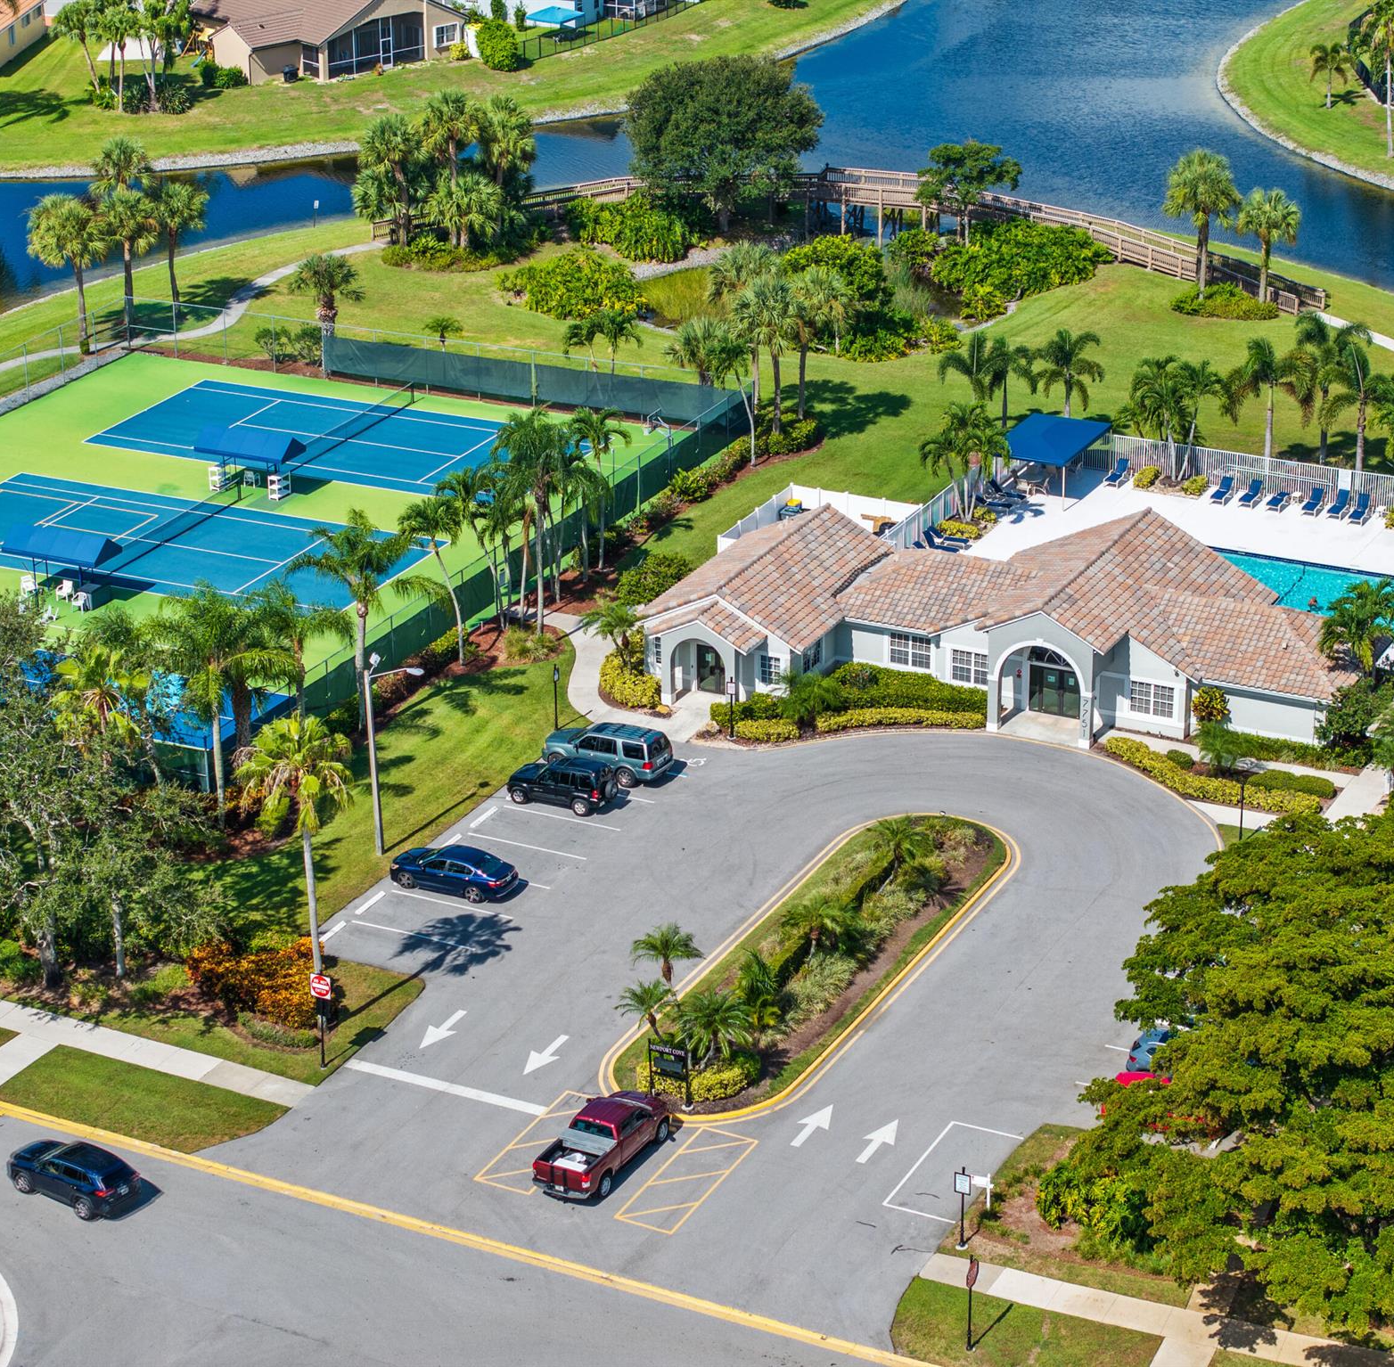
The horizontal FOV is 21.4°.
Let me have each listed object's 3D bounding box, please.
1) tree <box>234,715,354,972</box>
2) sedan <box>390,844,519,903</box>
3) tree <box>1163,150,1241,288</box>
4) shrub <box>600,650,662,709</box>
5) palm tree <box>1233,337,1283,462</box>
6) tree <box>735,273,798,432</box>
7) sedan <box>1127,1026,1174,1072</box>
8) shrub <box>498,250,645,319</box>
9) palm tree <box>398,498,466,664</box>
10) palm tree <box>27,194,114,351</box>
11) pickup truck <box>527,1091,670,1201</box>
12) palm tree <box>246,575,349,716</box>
[{"bbox_3d":[-13.096,6.431,121.666,4.000,11.200,4.000,-3,23,-6],"label":"tree"},{"bbox_3d":[-8.661,6.667,133.303,4.860,1.460,1.850,10,25,24],"label":"sedan"},{"bbox_3d":[27.371,-24.842,200.649,4.374,8.619,4.374,-1,22,0],"label":"tree"},{"bbox_3d":[-2.721,-0.174,151.939,2.600,1.240,2.900,-1,22,0],"label":"shrub"},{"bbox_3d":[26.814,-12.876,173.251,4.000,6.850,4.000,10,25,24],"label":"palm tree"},{"bbox_3d":[3.336,-15.991,180.493,3.335,8.444,3.335,-1,22,0],"label":"tree"},{"bbox_3d":[16.437,12.137,119.070,4.600,1.450,1.800,10,25,24],"label":"sedan"},{"bbox_3d":[-7.026,-22.276,204.211,7.800,2.300,6.200,-2,22,-2],"label":"shrub"},{"bbox_3d":[-10.818,-4.052,153.132,2.900,7.300,2.900,-2,22,-4],"label":"palm tree"},{"bbox_3d":[-33.052,-21.732,195.688,4.498,8.604,4.498,-1,22,0],"label":"palm tree"},{"bbox_3d":[-2.831,14.108,114.586,2.030,1.940,5.810,11,25,26],"label":"pickup truck"},{"bbox_3d":[-15.285,-0.293,143.063,4.000,7.890,4.000,-1,22,0],"label":"palm tree"}]

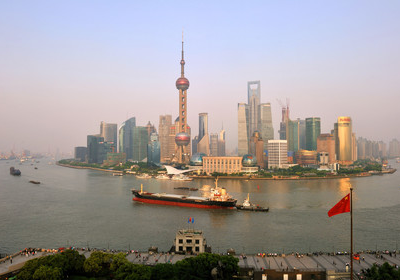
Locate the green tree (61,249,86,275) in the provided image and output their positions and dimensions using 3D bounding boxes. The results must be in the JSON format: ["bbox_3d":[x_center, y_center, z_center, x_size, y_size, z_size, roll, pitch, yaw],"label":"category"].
[{"bbox_3d":[-45.300,44.034,110.042,9.600,10.200,9.600,0,-2,0],"label":"green tree"}]

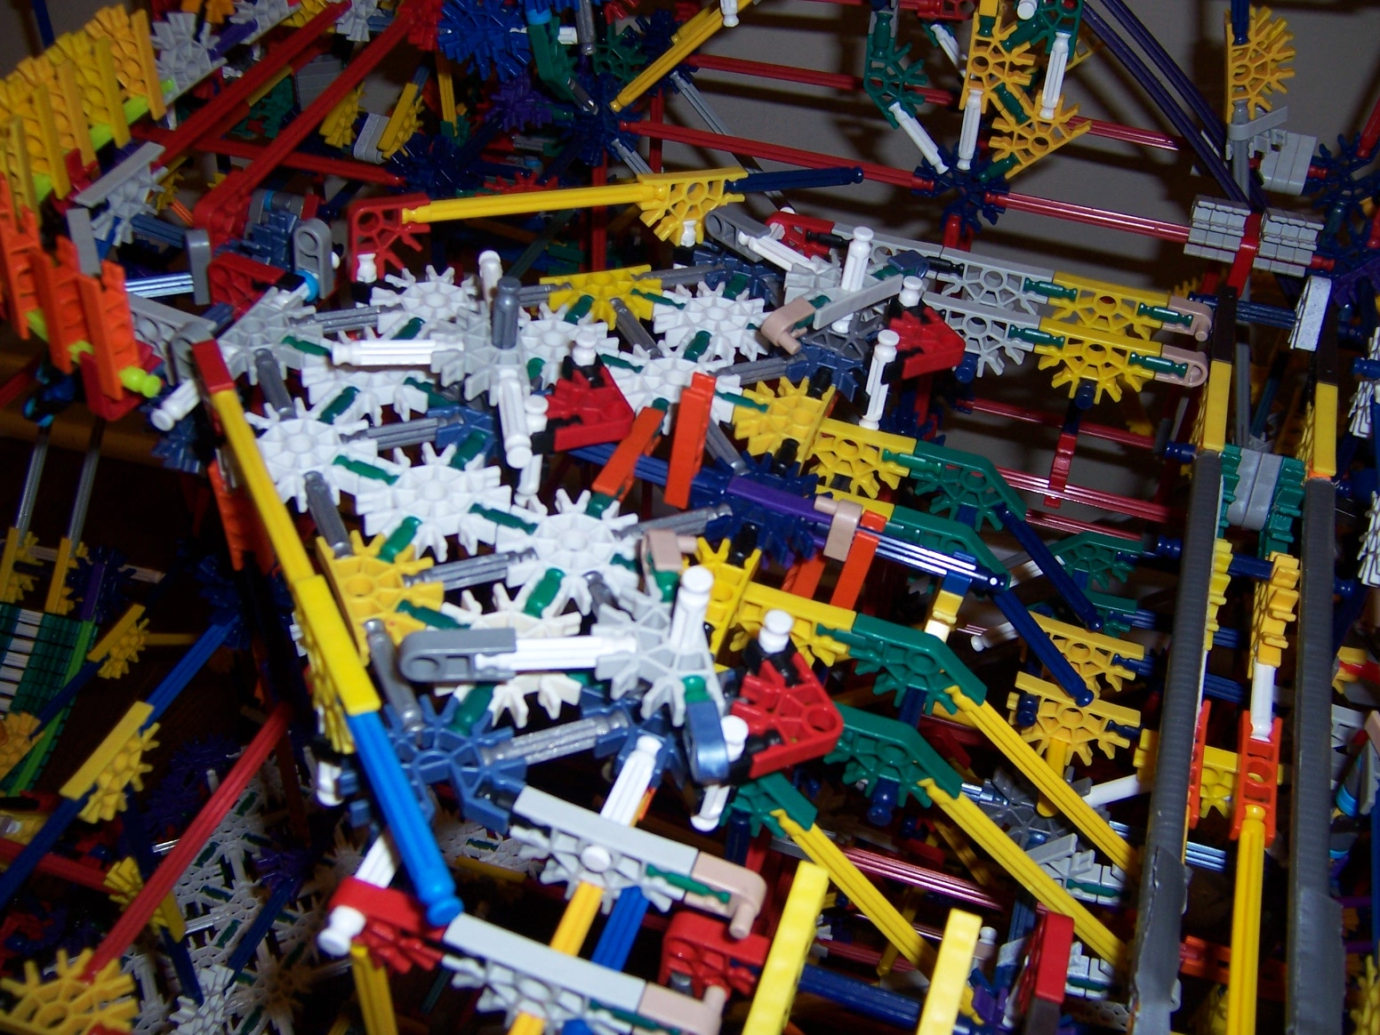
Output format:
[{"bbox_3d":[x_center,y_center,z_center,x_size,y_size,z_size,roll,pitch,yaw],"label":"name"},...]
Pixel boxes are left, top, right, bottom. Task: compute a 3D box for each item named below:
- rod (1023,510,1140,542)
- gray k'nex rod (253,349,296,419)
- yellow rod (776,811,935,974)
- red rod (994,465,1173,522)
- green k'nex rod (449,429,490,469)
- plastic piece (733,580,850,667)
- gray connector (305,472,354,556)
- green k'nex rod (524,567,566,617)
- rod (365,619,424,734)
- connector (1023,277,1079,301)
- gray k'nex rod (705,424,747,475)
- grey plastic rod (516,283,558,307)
[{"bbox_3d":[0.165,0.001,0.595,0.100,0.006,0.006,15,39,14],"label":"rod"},{"bbox_3d":[-0.109,-0.033,0.348,0.006,0.006,0.033,-13,47,-24],"label":"gray k'nex rod"},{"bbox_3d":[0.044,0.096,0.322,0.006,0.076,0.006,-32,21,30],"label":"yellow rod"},{"bbox_3d":[0.149,-0.007,0.487,0.122,0.006,0.006,14,37,16],"label":"red rod"},{"bbox_3d":[-0.057,-0.016,0.340,0.006,0.006,0.017,19,42,9],"label":"green k'nex rod"},{"bbox_3d":[0.022,0.030,0.339,0.037,0.024,0.006,15,42,13],"label":"plastic piece"},{"bbox_3d":[-0.087,0.001,0.317,0.006,0.006,0.033,-13,47,-24],"label":"gray connector"},{"bbox_3d":[-0.035,0.019,0.312,0.006,0.006,0.017,19,42,9],"label":"green k'nex rod"},{"bbox_3d":[-0.065,0.036,0.288,0.006,0.006,0.033,-13,47,-24],"label":"rod"},{"bbox_3d":[0.120,-0.076,0.437,0.017,0.006,0.006,12,34,11],"label":"connector"},{"bbox_3d":[0.008,-0.022,0.359,0.006,0.006,0.033,-13,46,-24],"label":"gray k'nex rod"},{"bbox_3d":[-0.052,-0.068,0.405,0.033,0.006,0.006,-13,47,-24],"label":"grey plastic rod"}]

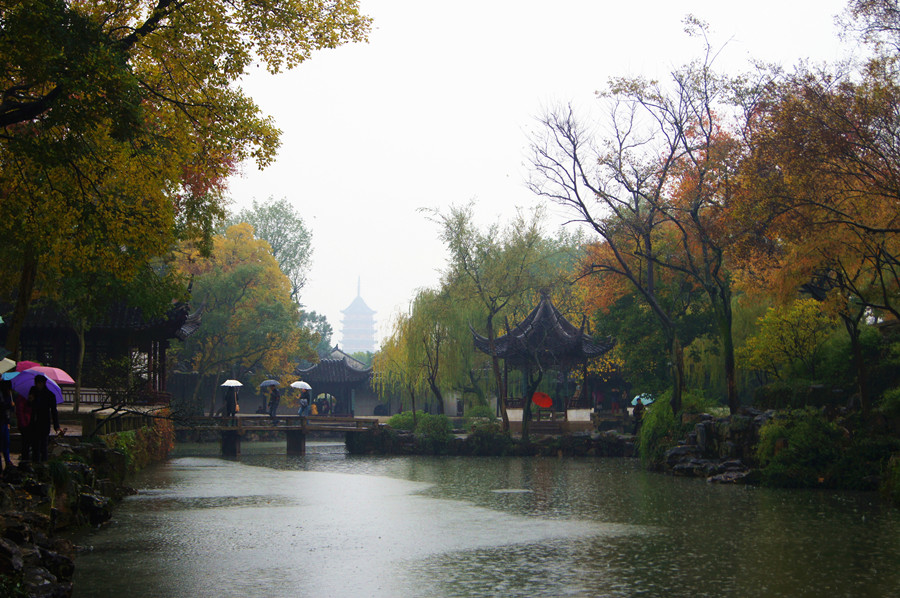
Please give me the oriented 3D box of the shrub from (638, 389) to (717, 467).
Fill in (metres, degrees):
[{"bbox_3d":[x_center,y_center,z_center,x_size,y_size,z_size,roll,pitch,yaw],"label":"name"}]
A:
[{"bbox_3d":[7.932,4.496,58.339,2.727,2.747,2.200,0,-3,0],"label":"shrub"}]

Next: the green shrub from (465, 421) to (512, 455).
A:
[{"bbox_3d":[1.636,5.745,69.285,1.911,1.424,1.600,0,-3,0],"label":"green shrub"}]

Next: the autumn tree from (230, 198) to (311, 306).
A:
[{"bbox_3d":[-14.722,0.124,138.000,7.090,17.160,7.200,0,-3,0],"label":"autumn tree"}]

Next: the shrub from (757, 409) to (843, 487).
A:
[{"bbox_3d":[10.160,4.333,48.500,2.550,2.320,2.300,0,-3,0],"label":"shrub"}]

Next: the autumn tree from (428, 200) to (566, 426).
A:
[{"bbox_3d":[2.053,0.812,75.500,6.050,10.330,5.600,0,-3,0],"label":"autumn tree"}]

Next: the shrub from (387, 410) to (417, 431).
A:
[{"bbox_3d":[-2.174,5.469,75.000,1.340,0.940,1.300,0,-3,0],"label":"shrub"}]

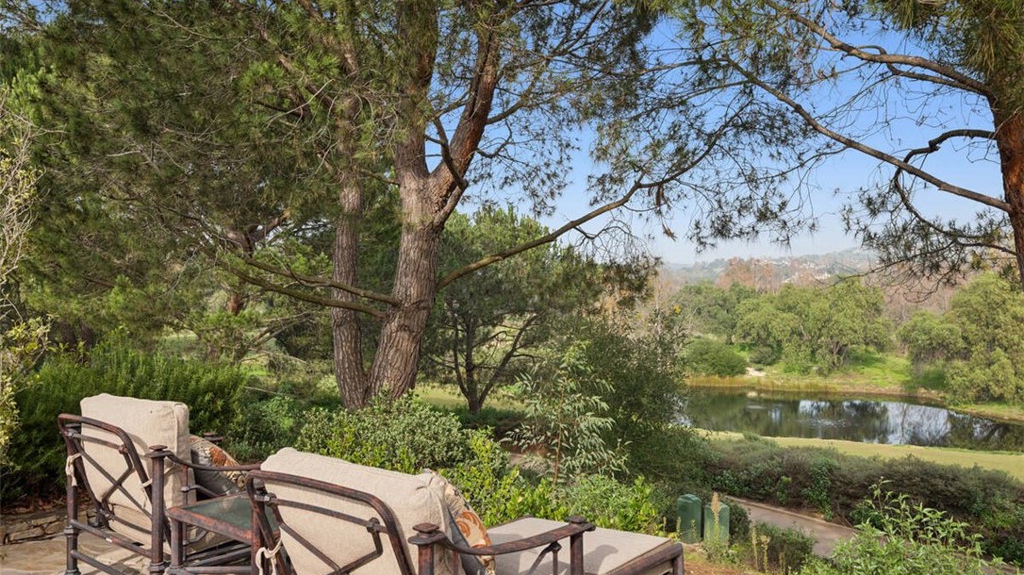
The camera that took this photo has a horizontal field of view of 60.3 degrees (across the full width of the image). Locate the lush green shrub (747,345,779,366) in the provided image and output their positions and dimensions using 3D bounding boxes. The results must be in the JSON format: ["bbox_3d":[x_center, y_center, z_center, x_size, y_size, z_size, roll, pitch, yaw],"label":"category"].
[{"bbox_3d":[18.749,5.090,66.000,2.300,1.600,2.100,0,0,0],"label":"lush green shrub"}]

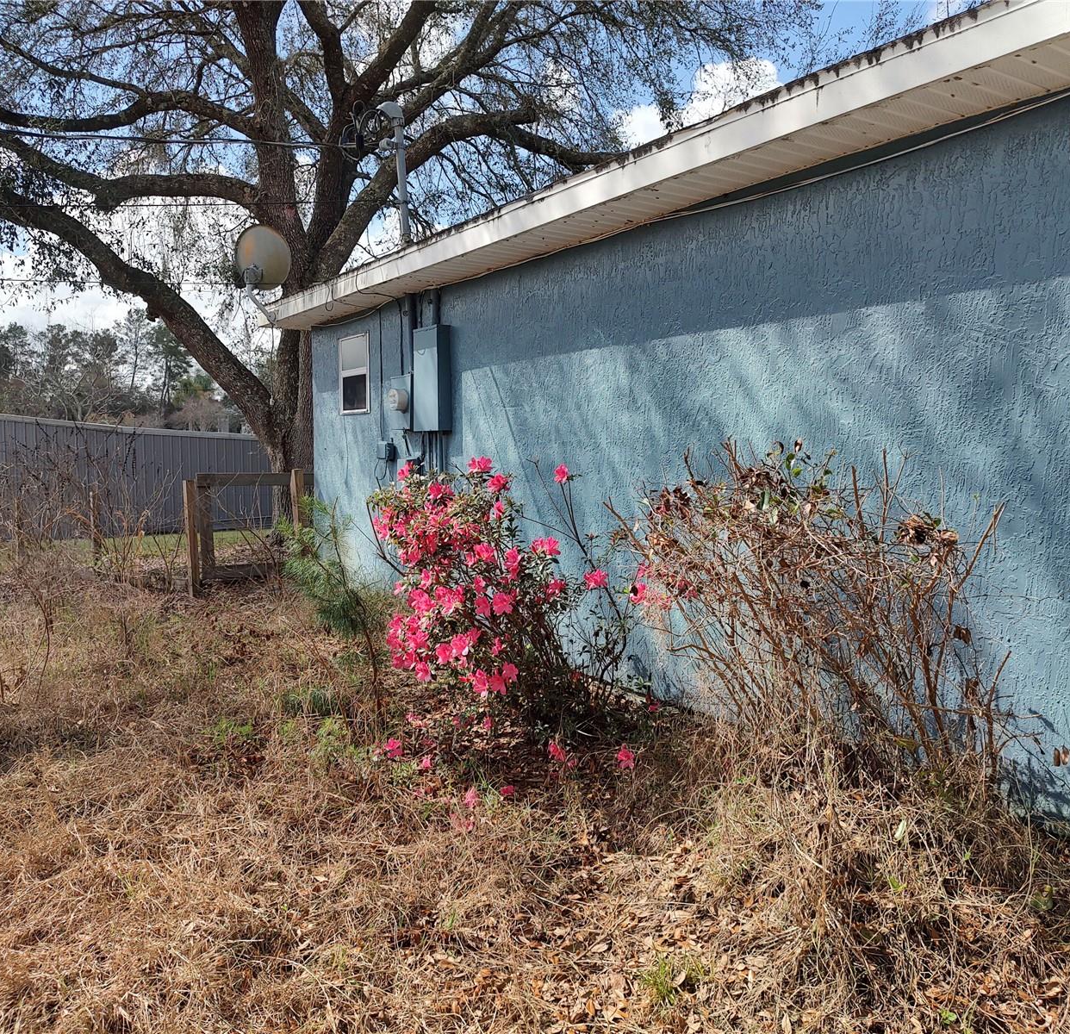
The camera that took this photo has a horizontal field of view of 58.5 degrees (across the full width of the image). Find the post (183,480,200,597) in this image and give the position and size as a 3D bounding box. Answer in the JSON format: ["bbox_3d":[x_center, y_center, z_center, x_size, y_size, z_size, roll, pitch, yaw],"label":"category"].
[{"bbox_3d":[-3.369,0.214,9.416,0.092,1.140,0.092,-5,4,-40],"label":"post"}]

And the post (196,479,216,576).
[{"bbox_3d":[-3.391,0.102,9.868,0.125,1.081,0.090,-3,4,-34],"label":"post"}]

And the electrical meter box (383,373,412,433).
[{"bbox_3d":[-1.017,-0.871,7.322,0.200,0.410,0.300,-2,4,-34],"label":"electrical meter box"}]

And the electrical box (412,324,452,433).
[{"bbox_3d":[-0.746,-0.998,6.989,0.125,0.740,0.365,-2,4,-34],"label":"electrical box"}]

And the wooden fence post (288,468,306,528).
[{"bbox_3d":[-2.350,0.137,9.564,0.092,1.232,0.092,-5,5,-44],"label":"wooden fence post"}]

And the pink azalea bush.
[{"bbox_3d":[-0.156,0.344,4.848,0.950,1.280,1.120,-2,4,-34],"label":"pink azalea bush"}]

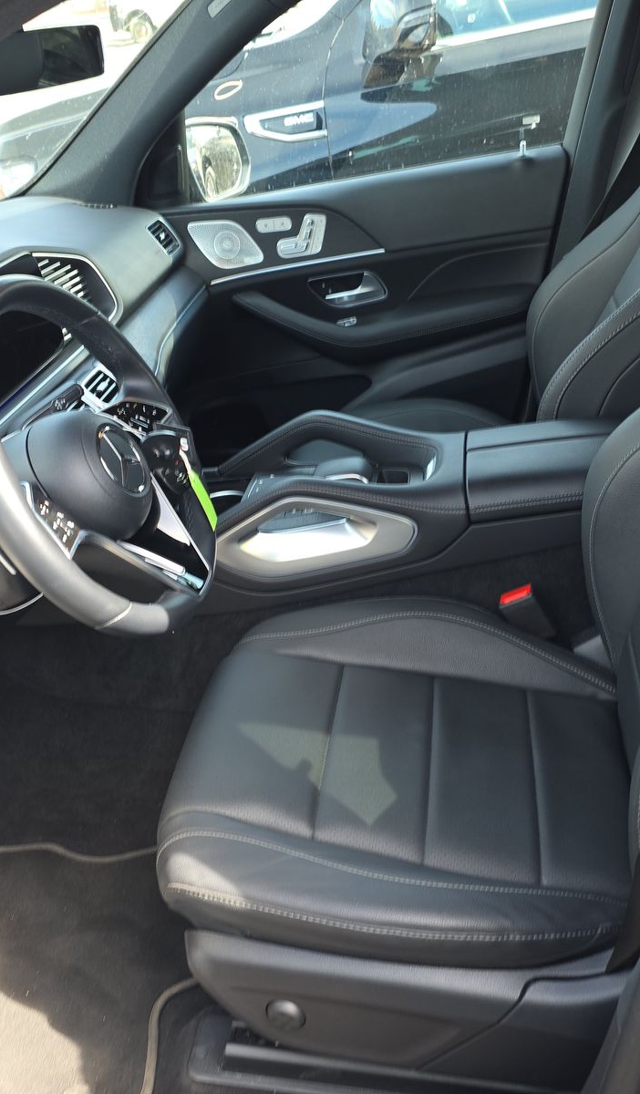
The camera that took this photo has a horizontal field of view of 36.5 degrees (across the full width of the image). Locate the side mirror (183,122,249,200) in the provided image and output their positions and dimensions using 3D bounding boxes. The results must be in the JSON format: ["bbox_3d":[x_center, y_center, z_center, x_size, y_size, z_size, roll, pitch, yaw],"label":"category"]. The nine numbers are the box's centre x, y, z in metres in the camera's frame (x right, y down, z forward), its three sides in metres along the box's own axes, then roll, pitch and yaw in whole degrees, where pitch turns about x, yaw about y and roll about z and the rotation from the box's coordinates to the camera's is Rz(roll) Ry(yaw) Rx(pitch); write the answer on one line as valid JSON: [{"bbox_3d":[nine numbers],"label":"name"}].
[{"bbox_3d":[-0.257,-0.830,2.088,0.130,0.190,0.230,0,30,19],"label":"side mirror"}]

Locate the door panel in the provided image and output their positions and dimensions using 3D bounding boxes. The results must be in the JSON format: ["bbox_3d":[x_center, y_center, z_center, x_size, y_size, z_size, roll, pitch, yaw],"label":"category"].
[{"bbox_3d":[0.057,-0.406,1.968,0.880,0.630,0.140,-4,29,12],"label":"door panel"}]

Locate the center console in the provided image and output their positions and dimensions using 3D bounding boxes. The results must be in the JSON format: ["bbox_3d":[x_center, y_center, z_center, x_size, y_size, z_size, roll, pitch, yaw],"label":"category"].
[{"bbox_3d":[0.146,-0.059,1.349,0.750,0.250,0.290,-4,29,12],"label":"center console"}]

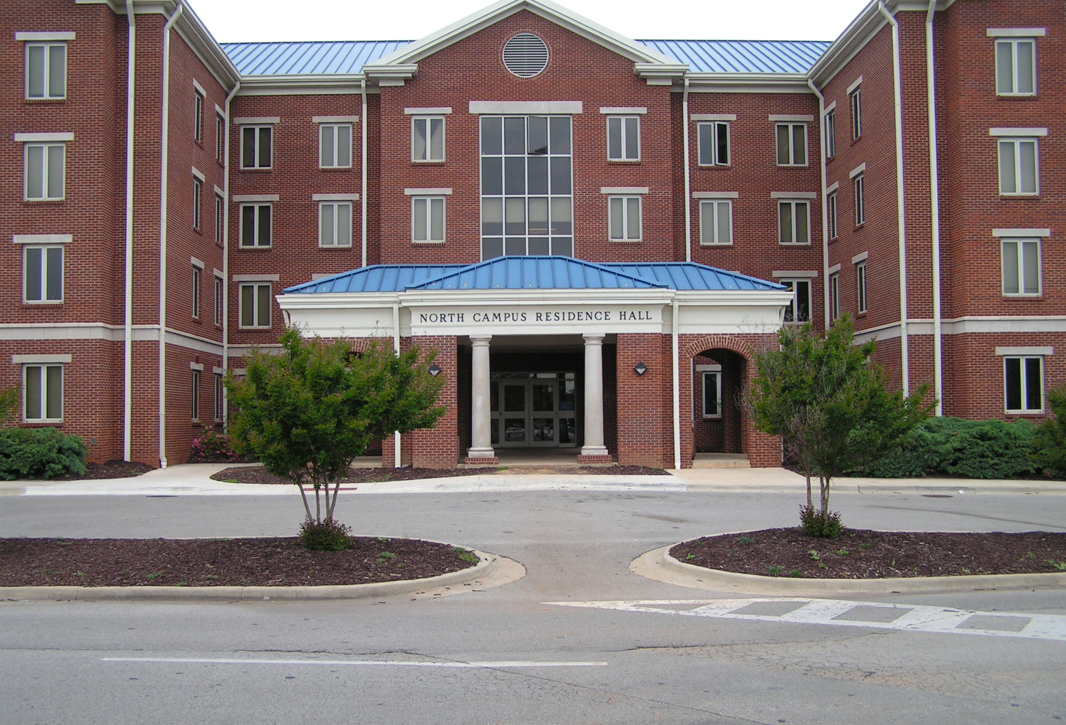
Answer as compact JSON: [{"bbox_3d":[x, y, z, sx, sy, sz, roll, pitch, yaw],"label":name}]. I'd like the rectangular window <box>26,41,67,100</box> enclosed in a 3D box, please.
[{"bbox_3d":[-12.660,-7.566,30.473,1.060,1.502,0.120,0,-3,-1],"label":"rectangular window"}]

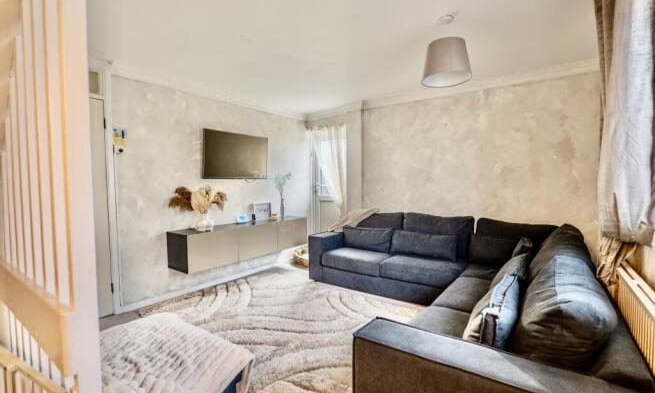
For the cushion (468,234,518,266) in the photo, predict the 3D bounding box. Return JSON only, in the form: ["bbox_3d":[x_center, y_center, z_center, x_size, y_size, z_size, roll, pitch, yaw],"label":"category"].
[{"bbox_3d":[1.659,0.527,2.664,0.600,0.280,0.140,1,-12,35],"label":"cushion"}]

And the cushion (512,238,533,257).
[{"bbox_3d":[1.485,0.524,2.283,0.140,0.400,0.420,27,17,32],"label":"cushion"}]

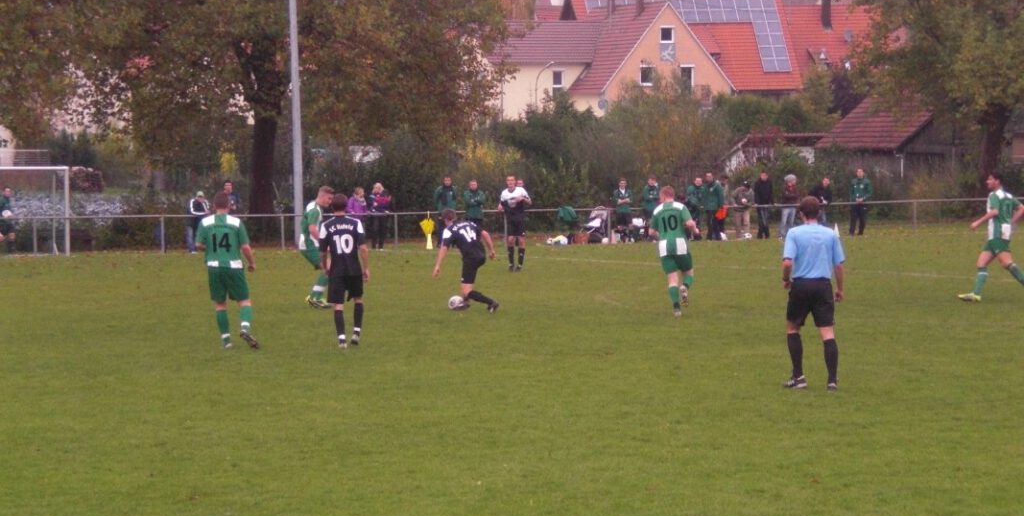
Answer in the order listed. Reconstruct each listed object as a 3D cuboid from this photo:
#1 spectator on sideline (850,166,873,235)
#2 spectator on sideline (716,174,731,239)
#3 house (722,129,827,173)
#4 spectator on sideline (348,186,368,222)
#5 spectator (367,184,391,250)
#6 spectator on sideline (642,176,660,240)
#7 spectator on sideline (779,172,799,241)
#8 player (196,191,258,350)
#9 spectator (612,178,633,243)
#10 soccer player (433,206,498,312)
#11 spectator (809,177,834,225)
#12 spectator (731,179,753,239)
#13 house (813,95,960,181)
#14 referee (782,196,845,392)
[{"bbox_3d":[9.301,-1.503,90.000,0.580,1.804,0.380,0,2,7],"label":"spectator on sideline"},{"bbox_3d":[5.694,-1.356,91.000,0.500,1.660,0.380,0,2,9],"label":"spectator on sideline"},{"bbox_3d":[10.392,-3.609,133.000,4.400,2.900,4.200,-1,2,-3],"label":"house"},{"bbox_3d":[-3.986,-1.006,87.000,0.500,1.630,0.360,-2,2,-11],"label":"spectator on sideline"},{"bbox_3d":[-3.411,-1.061,86.500,0.600,1.737,0.500,-1,2,-11],"label":"spectator"},{"bbox_3d":[3.673,-1.317,88.800,0.500,1.730,0.380,-1,2,6],"label":"spectator on sideline"},{"bbox_3d":[7.286,-1.355,88.700,0.500,1.710,0.380,-1,2,0],"label":"spectator on sideline"},{"bbox_3d":[-3.307,0.139,39.200,0.680,1.800,0.600,-1,2,6],"label":"player"},{"bbox_3d":[2.946,-1.254,89.500,0.530,1.701,0.380,0,2,3],"label":"spectator"},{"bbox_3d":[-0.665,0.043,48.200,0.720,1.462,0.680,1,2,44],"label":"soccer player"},{"bbox_3d":[8.292,-1.367,90.500,0.620,1.597,0.450,-1,2,-6],"label":"spectator"},{"bbox_3d":[6.213,-1.320,90.500,0.600,1.594,0.480,-1,2,0],"label":"spectator"},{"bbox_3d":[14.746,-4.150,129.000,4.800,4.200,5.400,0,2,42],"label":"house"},{"bbox_3d":[2.776,0.325,31.100,0.560,1.774,0.400,-1,2,-10],"label":"referee"}]

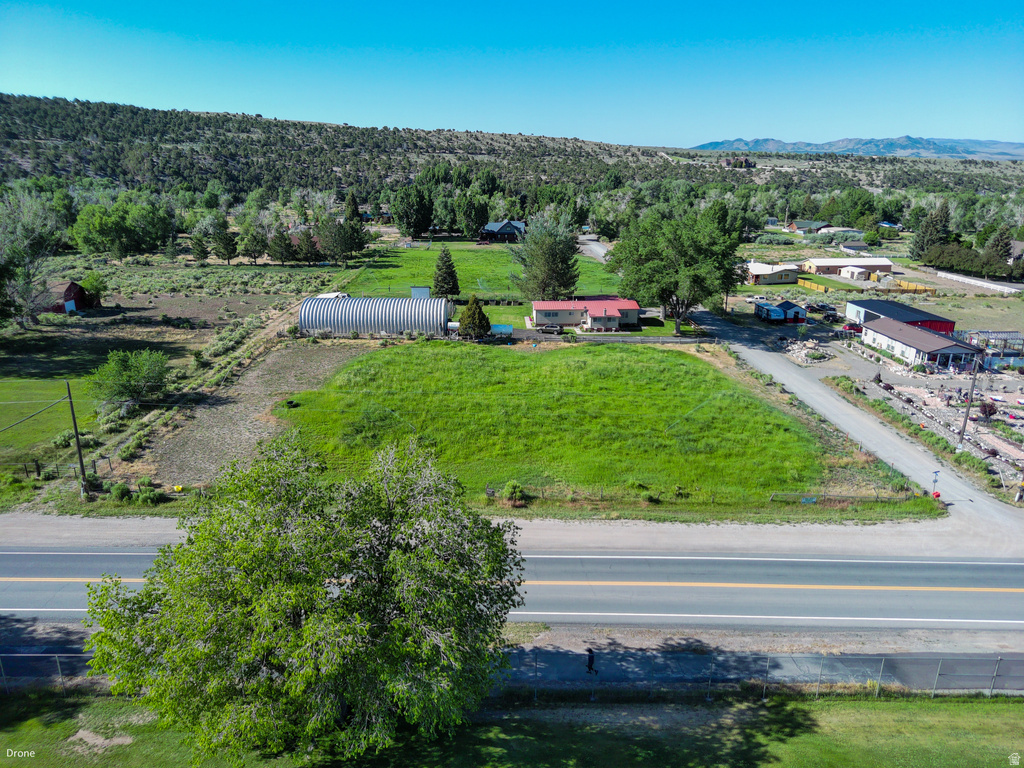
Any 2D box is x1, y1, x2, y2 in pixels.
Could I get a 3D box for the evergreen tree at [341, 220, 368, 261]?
[{"bbox_3d":[-48.660,-44.290,208.450,8.400,12.250,8.400,0,18,0],"label":"evergreen tree"}]

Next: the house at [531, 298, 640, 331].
[{"bbox_3d":[13.105,-13.215,124.603,18.800,4.300,12.200,0,17,0],"label":"house"}]

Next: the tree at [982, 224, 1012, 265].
[{"bbox_3d":[143.910,-40.700,199.860,8.810,12.010,8.810,0,18,0],"label":"tree"}]

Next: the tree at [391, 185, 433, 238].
[{"bbox_3d":[-40.050,-67.620,267.990,16.540,21.040,16.540,0,18,0],"label":"tree"}]

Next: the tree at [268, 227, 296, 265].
[{"bbox_3d":[-66.780,-39.520,196.480,7.910,10.330,7.910,0,18,0],"label":"tree"}]

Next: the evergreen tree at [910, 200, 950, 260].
[{"bbox_3d":[133.170,-48.300,213.770,12.570,18.080,12.570,0,18,0],"label":"evergreen tree"}]

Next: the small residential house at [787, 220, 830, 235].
[{"bbox_3d":[134.010,-71.150,308.100,15.500,4.800,9.000,0,18,-2],"label":"small residential house"}]

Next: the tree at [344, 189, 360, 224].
[{"bbox_3d":[-73.212,-79.082,309.991,7.200,17.000,7.200,0,17,0],"label":"tree"}]

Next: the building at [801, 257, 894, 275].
[{"bbox_3d":[95.320,-33.690,193.230,23.300,3.800,7.200,-2,18,-7],"label":"building"}]

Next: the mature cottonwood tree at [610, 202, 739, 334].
[{"bbox_3d":[27.363,-19.327,115.847,21.800,21.300,19.500,4,18,13],"label":"mature cottonwood tree"}]

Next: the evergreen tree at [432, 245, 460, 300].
[{"bbox_3d":[-14.090,-23.790,144.630,5.950,11.550,5.950,0,18,0],"label":"evergreen tree"}]

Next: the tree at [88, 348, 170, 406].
[{"bbox_3d":[-46.057,-1.092,81.708,9.600,6.400,8.800,-9,19,-28],"label":"tree"}]

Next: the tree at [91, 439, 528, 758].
[{"bbox_3d":[-9.700,9.930,32.530,20.000,15.600,18.500,0,18,0],"label":"tree"}]

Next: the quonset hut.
[{"bbox_3d":[-23.316,-12.662,120.430,25.000,5.400,12.000,1,17,1],"label":"quonset hut"}]

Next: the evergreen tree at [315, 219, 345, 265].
[{"bbox_3d":[-53.580,-41.280,197.750,8.720,13.300,8.720,0,18,0],"label":"evergreen tree"}]

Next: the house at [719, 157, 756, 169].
[{"bbox_3d":[177.380,-173.610,535.800,25.000,7.400,14.000,0,18,-2],"label":"house"}]

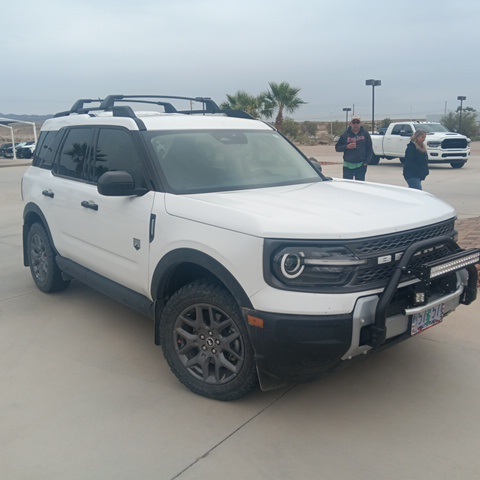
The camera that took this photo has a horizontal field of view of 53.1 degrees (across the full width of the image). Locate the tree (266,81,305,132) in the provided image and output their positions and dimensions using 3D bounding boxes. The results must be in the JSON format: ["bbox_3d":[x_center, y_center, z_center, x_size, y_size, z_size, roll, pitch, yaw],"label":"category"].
[{"bbox_3d":[3.697,-10.295,40.902,3.500,6.100,3.500,-1,12,0],"label":"tree"}]

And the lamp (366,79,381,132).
[{"bbox_3d":[12.900,-12.059,46.835,1.500,6.800,0.700,-1,12,0],"label":"lamp"}]

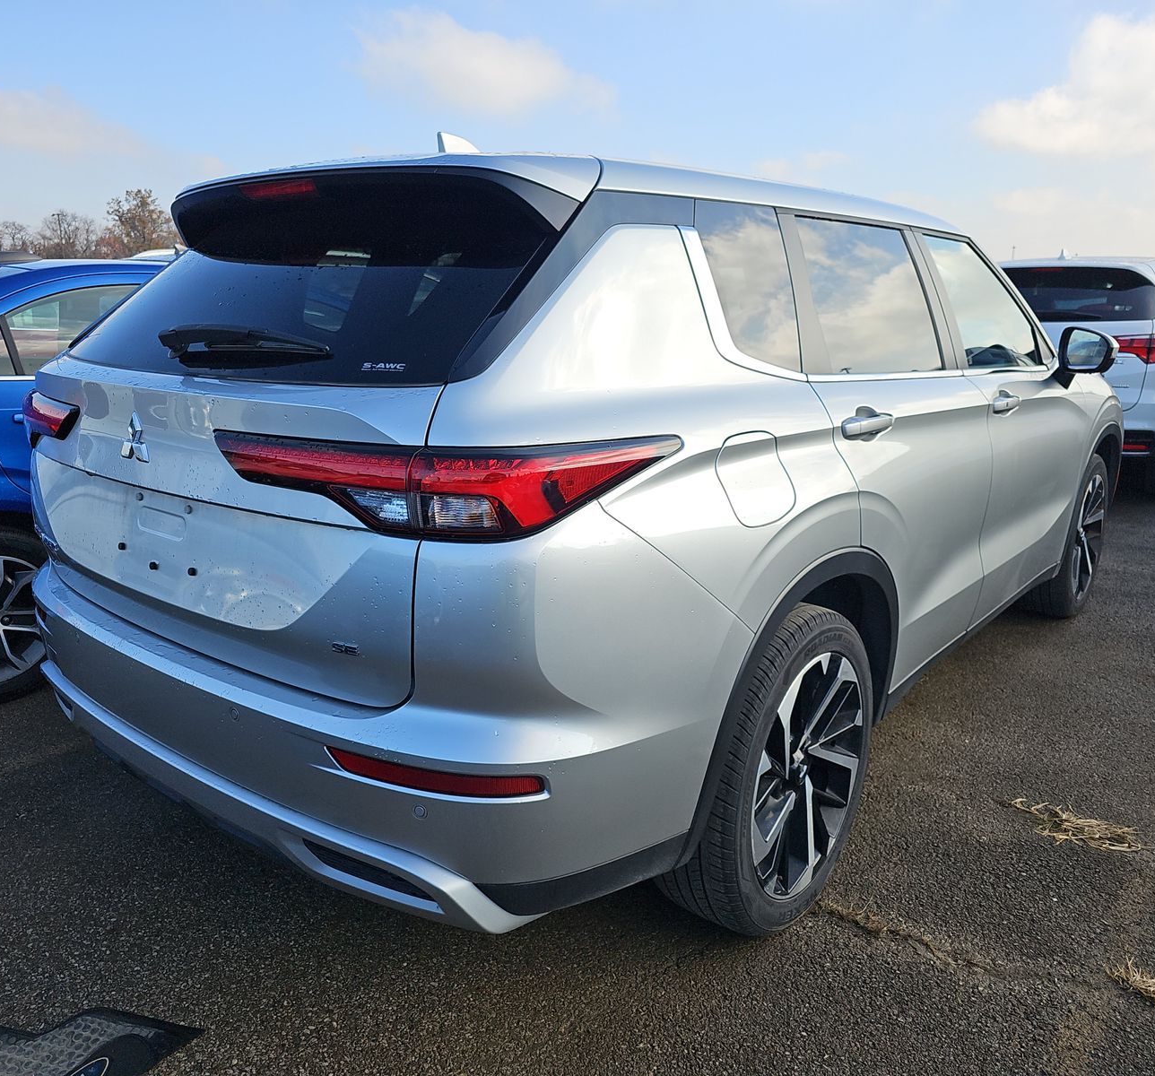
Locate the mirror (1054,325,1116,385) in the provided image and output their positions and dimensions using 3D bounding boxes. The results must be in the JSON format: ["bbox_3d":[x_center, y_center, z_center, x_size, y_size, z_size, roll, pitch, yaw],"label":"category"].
[{"bbox_3d":[1.771,-0.621,3.296,0.205,0.225,0.180,11,18,38],"label":"mirror"}]

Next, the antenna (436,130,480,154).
[{"bbox_3d":[-0.265,-0.900,2.213,0.065,0.065,0.160,11,18,38],"label":"antenna"}]

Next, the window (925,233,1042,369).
[{"bbox_3d":[1.256,-0.710,2.900,0.060,0.410,0.860,-18,0,41],"label":"window"}]

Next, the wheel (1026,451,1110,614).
[{"bbox_3d":[2.138,-0.022,4.209,0.250,0.737,0.737,12,18,38],"label":"wheel"}]

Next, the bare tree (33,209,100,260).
[{"bbox_3d":[-39.962,-21.602,76.038,5.500,8.640,5.500,-8,16,-28],"label":"bare tree"}]

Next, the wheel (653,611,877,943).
[{"bbox_3d":[0.430,0.498,2.123,0.255,0.738,0.738,11,18,38],"label":"wheel"}]

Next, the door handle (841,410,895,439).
[{"bbox_3d":[0.604,-0.233,1.987,0.060,0.055,0.265,11,18,38],"label":"door handle"}]

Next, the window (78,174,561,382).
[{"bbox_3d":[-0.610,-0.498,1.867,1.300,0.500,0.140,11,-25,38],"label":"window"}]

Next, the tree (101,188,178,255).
[{"bbox_3d":[-34.313,-22.507,76.229,6.500,10.220,6.500,-7,15,-24],"label":"tree"}]

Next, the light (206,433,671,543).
[{"bbox_3d":[-0.221,-0.112,1.540,0.652,0.135,0.425,11,18,38],"label":"light"}]

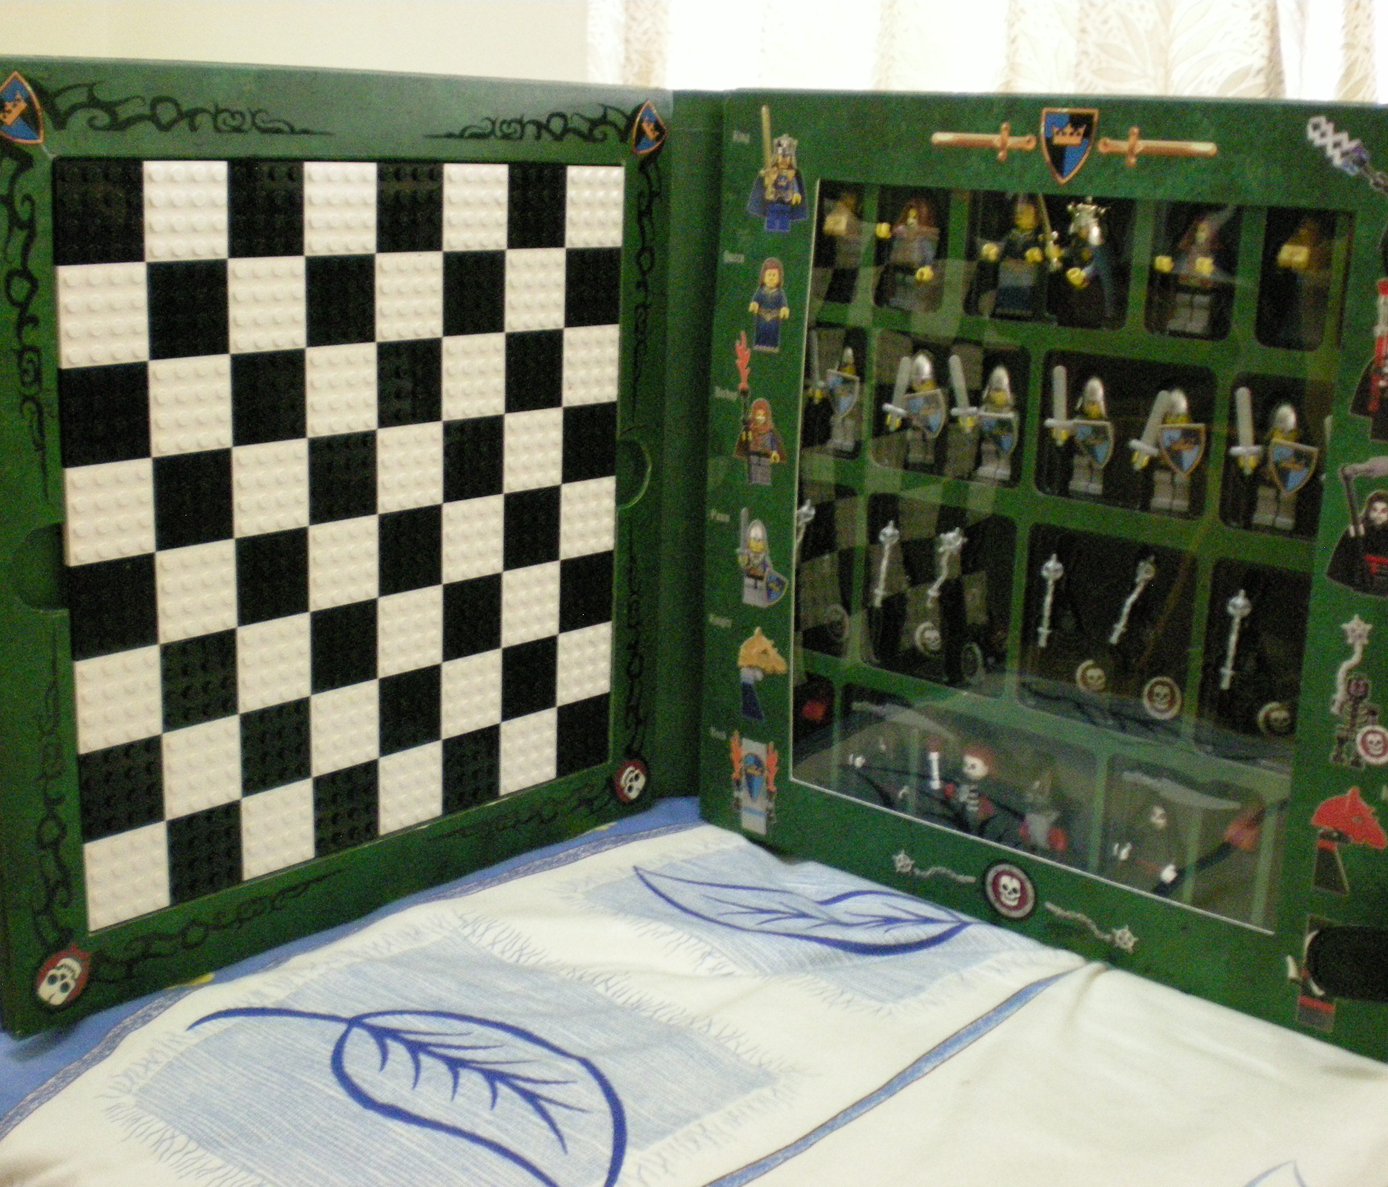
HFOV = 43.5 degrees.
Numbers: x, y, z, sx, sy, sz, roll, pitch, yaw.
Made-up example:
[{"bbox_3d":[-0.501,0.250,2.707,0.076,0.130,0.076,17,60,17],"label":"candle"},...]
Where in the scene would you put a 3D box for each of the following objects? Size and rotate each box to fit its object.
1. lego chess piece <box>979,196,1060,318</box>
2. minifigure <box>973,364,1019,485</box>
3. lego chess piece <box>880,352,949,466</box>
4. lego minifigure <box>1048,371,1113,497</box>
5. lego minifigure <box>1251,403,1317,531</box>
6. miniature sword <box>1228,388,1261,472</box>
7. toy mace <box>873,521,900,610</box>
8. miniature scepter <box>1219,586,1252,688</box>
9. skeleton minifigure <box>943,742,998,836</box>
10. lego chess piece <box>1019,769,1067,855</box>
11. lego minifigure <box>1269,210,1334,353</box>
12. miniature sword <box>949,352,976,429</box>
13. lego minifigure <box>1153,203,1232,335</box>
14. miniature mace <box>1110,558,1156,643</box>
[{"bbox_3d":[0.118,-0.124,0.640,0.025,0.042,0.016,14,20,38],"label":"lego chess piece"},{"bbox_3d":[0.115,-0.065,0.660,0.021,0.043,0.014,14,20,38],"label":"minifigure"},{"bbox_3d":[0.087,-0.072,0.682,0.028,0.043,0.015,9,17,39],"label":"lego chess piece"},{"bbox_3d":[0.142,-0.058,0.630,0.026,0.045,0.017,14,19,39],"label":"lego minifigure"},{"bbox_3d":[0.201,-0.043,0.592,0.023,0.043,0.014,14,20,38],"label":"lego minifigure"},{"bbox_3d":[0.188,-0.055,0.593,0.011,0.030,0.004,2,12,41],"label":"miniature sword"},{"bbox_3d":[0.075,-0.011,0.692,0.010,0.037,0.010,24,28,35],"label":"toy mace"},{"bbox_3d":[0.190,0.016,0.610,0.009,0.037,0.009,18,22,37],"label":"miniature scepter"},{"bbox_3d":[0.111,0.080,0.693,0.023,0.042,0.017,14,19,39],"label":"skeleton minifigure"},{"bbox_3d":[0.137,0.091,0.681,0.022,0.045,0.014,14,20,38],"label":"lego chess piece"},{"bbox_3d":[0.199,-0.102,0.569,0.017,0.043,0.019,14,19,39],"label":"lego minifigure"},{"bbox_3d":[0.101,-0.075,0.653,0.011,0.030,0.004,-5,11,42],"label":"miniature sword"},{"bbox_3d":[0.171,-0.111,0.598,0.025,0.043,0.016,14,20,38],"label":"lego minifigure"},{"bbox_3d":[0.160,0.002,0.632,0.009,0.037,0.009,35,32,29],"label":"miniature mace"}]

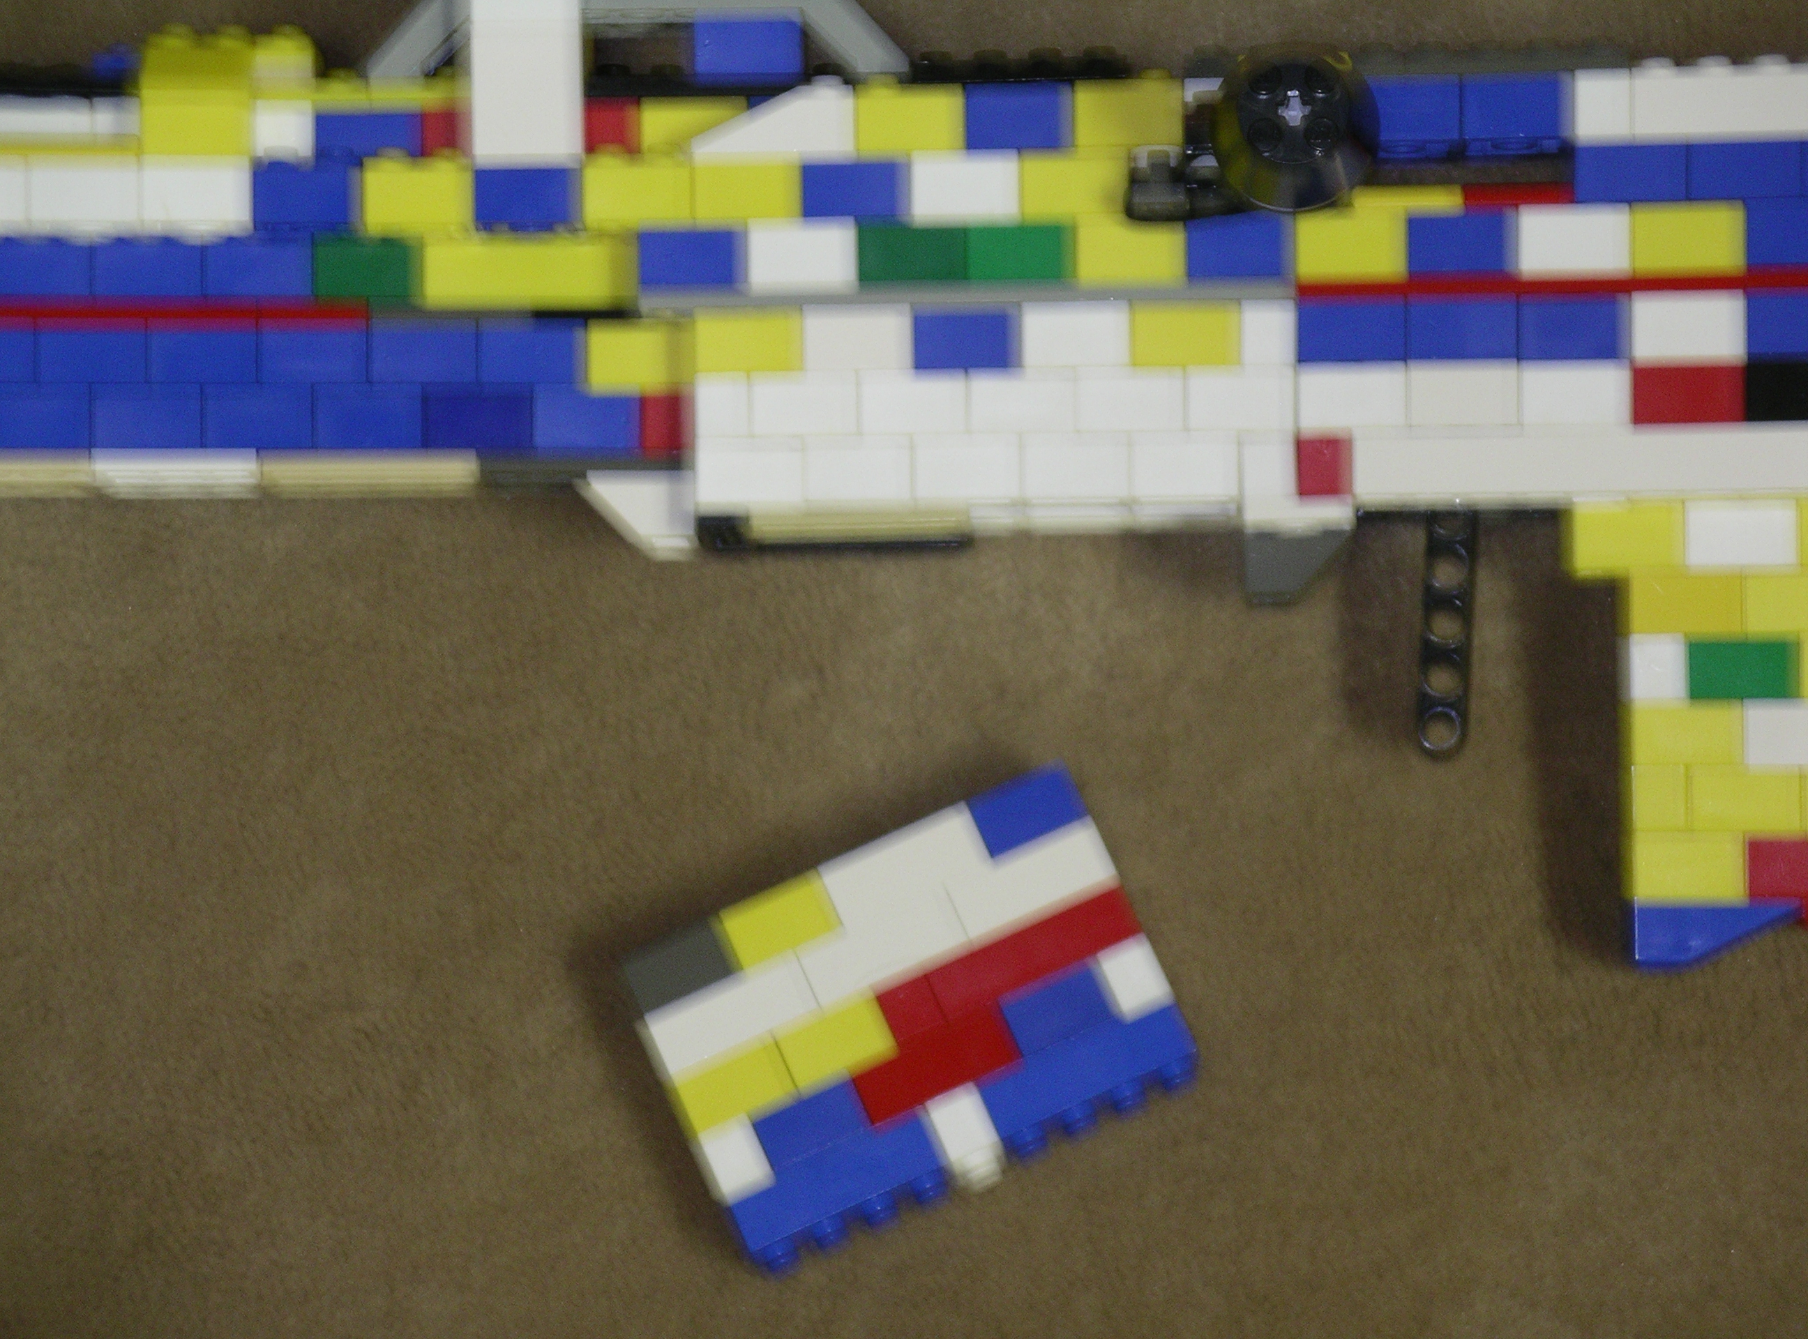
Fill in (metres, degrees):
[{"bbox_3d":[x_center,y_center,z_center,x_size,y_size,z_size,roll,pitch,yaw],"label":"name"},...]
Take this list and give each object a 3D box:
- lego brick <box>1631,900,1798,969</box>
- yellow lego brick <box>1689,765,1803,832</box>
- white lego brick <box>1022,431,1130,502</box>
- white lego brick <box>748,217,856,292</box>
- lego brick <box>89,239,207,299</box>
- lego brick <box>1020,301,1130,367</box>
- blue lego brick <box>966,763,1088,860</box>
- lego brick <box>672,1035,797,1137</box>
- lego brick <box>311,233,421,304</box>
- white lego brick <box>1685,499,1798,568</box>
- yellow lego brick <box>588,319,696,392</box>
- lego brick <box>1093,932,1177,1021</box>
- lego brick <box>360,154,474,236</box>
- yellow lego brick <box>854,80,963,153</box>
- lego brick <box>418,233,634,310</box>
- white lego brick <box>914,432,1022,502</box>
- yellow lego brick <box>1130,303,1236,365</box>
[{"bbox_3d":[0.119,0.038,1.192,0.024,0.016,0.011,-1,83,3],"label":"lego brick"},{"bbox_3d":[0.123,0.018,1.198,0.016,0.016,0.010,-1,90,0],"label":"yellow lego brick"},{"bbox_3d":[0.025,-0.030,1.205,0.016,0.016,0.010,-1,90,0],"label":"white lego brick"},{"bbox_3d":[-0.015,-0.061,1.198,0.016,0.016,0.011,-1,84,0],"label":"white lego brick"},{"bbox_3d":[-0.111,-0.059,1.200,0.016,0.016,0.010,-1,90,0],"label":"lego brick"},{"bbox_3d":[0.025,-0.048,1.190,0.016,0.015,0.011,0,85,3],"label":"lego brick"},{"bbox_3d":[0.019,0.022,1.210,0.016,0.015,0.011,-24,82,2],"label":"blue lego brick"},{"bbox_3d":[-0.025,0.062,1.209,0.016,0.016,0.010,-24,90,0],"label":"lego brick"},{"bbox_3d":[-0.077,-0.059,1.190,0.016,0.015,0.011,0,85,3],"label":"lego brick"},{"bbox_3d":[0.121,-0.020,1.182,0.016,0.015,0.011,0,85,3],"label":"white lego brick"},{"bbox_3d":[-0.039,-0.047,1.205,0.016,0.016,0.010,-1,90,0],"label":"yellow lego brick"},{"bbox_3d":[0.034,0.046,1.209,0.008,0.016,0.010,-24,90,0],"label":"lego brick"},{"bbox_3d":[-0.071,-0.070,1.202,0.016,0.016,0.011,-1,83,3],"label":"lego brick"},{"bbox_3d":[0.001,-0.082,1.205,0.016,0.016,0.010,-1,90,0],"label":"yellow lego brick"},{"bbox_3d":[-0.055,-0.059,1.201,0.032,0.016,0.010,-1,90,0],"label":"lego brick"},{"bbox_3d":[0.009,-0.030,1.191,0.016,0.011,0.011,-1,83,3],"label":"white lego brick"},{"bbox_3d":[0.042,-0.049,1.195,0.016,0.015,0.011,-1,83,5],"label":"yellow lego brick"}]

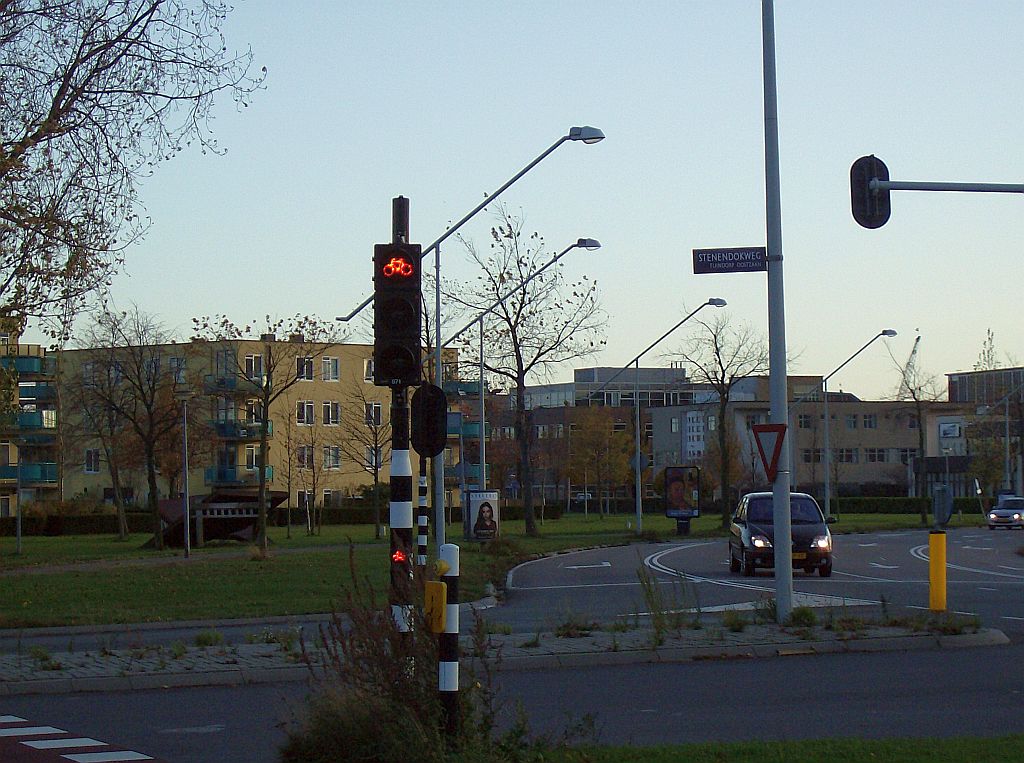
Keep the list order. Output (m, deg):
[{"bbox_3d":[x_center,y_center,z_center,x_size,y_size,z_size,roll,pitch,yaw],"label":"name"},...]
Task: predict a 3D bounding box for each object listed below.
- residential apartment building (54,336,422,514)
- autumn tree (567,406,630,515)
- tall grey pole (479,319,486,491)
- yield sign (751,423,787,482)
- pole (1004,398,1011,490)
[{"bbox_3d":[-16.900,3.613,210.000,20.000,11.400,20.000,1,-3,-44],"label":"residential apartment building"},{"bbox_3d":[5.753,5.321,212.000,4.200,7.200,4.100,0,-2,0],"label":"autumn tree"},{"bbox_3d":[-0.837,1.488,93.000,0.170,6.750,0.170,-1,-2,0],"label":"tall grey pole"},{"bbox_3d":[3.005,0.838,37.200,0.050,0.690,0.790,0,-2,-26],"label":"yield sign"},{"bbox_3d":[27.205,4.228,175.000,0.220,6.600,0.220,-1,-2,0],"label":"pole"}]

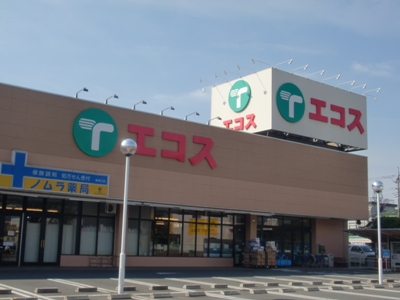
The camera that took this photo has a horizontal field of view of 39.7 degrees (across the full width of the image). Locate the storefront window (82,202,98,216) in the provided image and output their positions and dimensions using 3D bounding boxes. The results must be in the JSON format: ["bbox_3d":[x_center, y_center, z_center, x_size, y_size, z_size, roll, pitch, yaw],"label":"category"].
[{"bbox_3d":[-5.844,3.178,29.627,0.936,0.742,0.100,10,-13,-37],"label":"storefront window"}]

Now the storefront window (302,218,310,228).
[{"bbox_3d":[7.659,5.284,39.882,0.852,0.714,0.100,10,-13,-37],"label":"storefront window"}]

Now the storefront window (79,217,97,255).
[{"bbox_3d":[-5.704,4.365,28.416,0.972,1.971,0.100,9,-12,-37],"label":"storefront window"}]

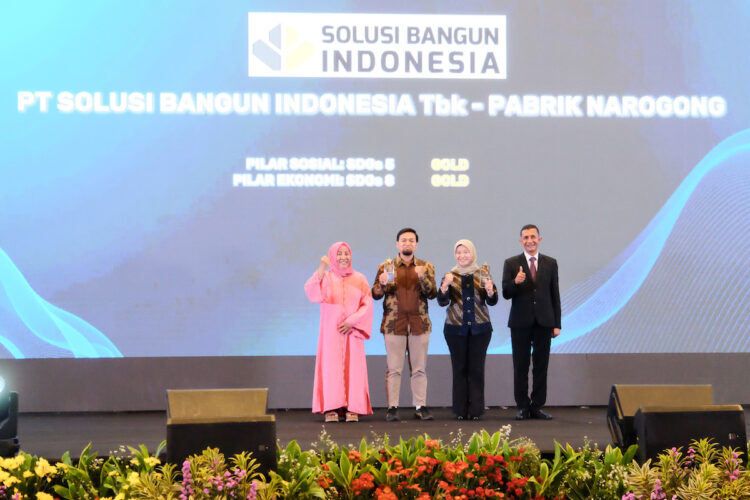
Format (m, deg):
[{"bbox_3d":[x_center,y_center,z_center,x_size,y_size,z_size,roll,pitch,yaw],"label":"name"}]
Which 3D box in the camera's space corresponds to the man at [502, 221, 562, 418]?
[{"bbox_3d":[1.364,0.631,11.916,0.520,1.700,0.340,0,-1,2],"label":"man"}]

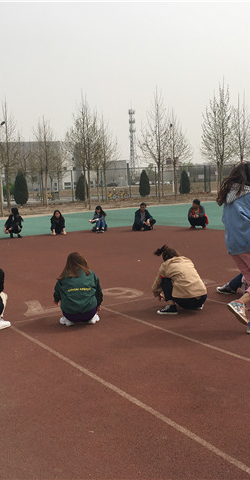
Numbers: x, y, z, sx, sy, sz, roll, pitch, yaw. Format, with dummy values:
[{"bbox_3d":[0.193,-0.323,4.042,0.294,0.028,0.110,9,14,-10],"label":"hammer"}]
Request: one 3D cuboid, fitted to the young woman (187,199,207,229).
[{"bbox_3d":[2.149,-0.772,15.897,0.560,0.887,0.580,-1,6,11],"label":"young woman"}]

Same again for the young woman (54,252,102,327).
[{"bbox_3d":[-0.517,0.524,5.964,0.500,0.750,0.580,-2,7,3],"label":"young woman"}]

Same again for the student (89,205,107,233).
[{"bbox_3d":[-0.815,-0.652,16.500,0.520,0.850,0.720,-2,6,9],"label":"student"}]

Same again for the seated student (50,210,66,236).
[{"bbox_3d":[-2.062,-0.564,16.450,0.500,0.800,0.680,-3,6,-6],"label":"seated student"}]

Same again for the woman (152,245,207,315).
[{"bbox_3d":[0.614,0.435,6.194,0.640,0.773,0.500,0,7,22],"label":"woman"}]

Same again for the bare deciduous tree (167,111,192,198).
[{"bbox_3d":[3.635,-5.771,36.162,1.750,5.900,1.750,-3,7,0],"label":"bare deciduous tree"}]

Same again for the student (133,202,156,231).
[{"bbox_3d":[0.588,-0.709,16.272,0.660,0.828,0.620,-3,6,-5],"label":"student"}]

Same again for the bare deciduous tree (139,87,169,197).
[{"bbox_3d":[2.049,-6.029,34.149,2.100,7.316,2.100,-3,6,0],"label":"bare deciduous tree"}]

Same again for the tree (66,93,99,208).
[{"bbox_3d":[-2.452,-5.109,31.300,2.050,6.600,2.050,-3,6,0],"label":"tree"}]

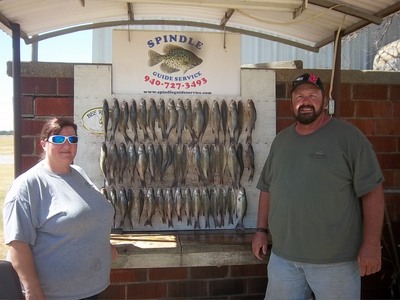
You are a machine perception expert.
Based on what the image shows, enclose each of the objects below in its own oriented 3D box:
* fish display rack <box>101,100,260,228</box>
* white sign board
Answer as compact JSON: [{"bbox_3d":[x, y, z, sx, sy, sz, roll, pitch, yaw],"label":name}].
[{"bbox_3d":[-0.147,0.101,2.983,1.129,0.963,0.100,0,2,-7],"label":"fish display rack"},{"bbox_3d":[-0.163,-0.634,2.988,0.941,0.463,0.030,0,2,-7],"label":"white sign board"}]

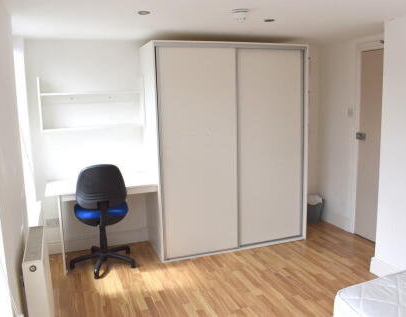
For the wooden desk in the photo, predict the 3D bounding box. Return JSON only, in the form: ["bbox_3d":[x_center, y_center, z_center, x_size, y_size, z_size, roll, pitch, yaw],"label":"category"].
[{"bbox_3d":[-0.946,0.601,3.414,0.960,0.765,0.548,-5,10,-20],"label":"wooden desk"}]

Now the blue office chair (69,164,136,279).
[{"bbox_3d":[-0.935,0.505,3.303,0.610,0.990,0.600,-5,10,-20],"label":"blue office chair"}]

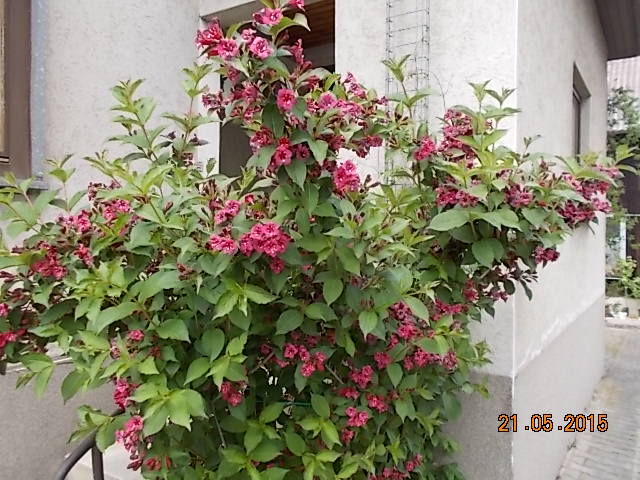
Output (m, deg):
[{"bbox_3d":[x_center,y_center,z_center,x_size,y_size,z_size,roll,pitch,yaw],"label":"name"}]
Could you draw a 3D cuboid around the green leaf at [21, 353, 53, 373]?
[{"bbox_3d":[-0.843,0.364,1.650,0.091,0.058,0.040,0,0,-27],"label":"green leaf"}]

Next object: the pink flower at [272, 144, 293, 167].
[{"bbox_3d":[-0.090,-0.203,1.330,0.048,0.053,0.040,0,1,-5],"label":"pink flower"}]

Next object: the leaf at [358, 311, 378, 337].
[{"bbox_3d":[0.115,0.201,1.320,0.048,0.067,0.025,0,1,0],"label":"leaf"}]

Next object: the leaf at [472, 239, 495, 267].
[{"bbox_3d":[0.442,0.034,1.500,0.057,0.072,0.035,0,0,12],"label":"leaf"}]

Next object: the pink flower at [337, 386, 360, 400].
[{"bbox_3d":[0.081,0.423,1.530,0.061,0.039,0.038,0,1,-17],"label":"pink flower"}]

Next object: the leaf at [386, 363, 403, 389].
[{"bbox_3d":[0.195,0.354,1.450,0.040,0.065,0.025,0,0,-1],"label":"leaf"}]

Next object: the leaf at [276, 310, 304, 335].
[{"bbox_3d":[-0.081,0.226,1.530,0.074,0.067,0.035,0,0,-3],"label":"leaf"}]

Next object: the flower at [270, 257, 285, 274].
[{"bbox_3d":[-0.109,0.065,1.420,0.036,0.046,0.037,0,6,-4],"label":"flower"}]

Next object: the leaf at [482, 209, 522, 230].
[{"bbox_3d":[0.506,-0.056,1.550,0.110,0.062,0.045,0,0,18],"label":"leaf"}]

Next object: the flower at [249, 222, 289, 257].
[{"bbox_3d":[-0.126,0.001,1.400,0.100,0.088,0.075,0,1,-5],"label":"flower"}]

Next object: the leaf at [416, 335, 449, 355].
[{"bbox_3d":[0.310,0.290,1.530,0.085,0.056,0.040,0,0,11],"label":"leaf"}]

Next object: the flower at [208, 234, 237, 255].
[{"bbox_3d":[-0.269,0.013,1.540,0.077,0.054,0.050,0,0,-10],"label":"flower"}]

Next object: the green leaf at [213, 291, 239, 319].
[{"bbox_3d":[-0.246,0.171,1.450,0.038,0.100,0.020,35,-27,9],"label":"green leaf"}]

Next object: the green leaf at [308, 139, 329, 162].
[{"bbox_3d":[-0.004,-0.218,1.350,0.046,0.056,0.030,0,0,0],"label":"green leaf"}]

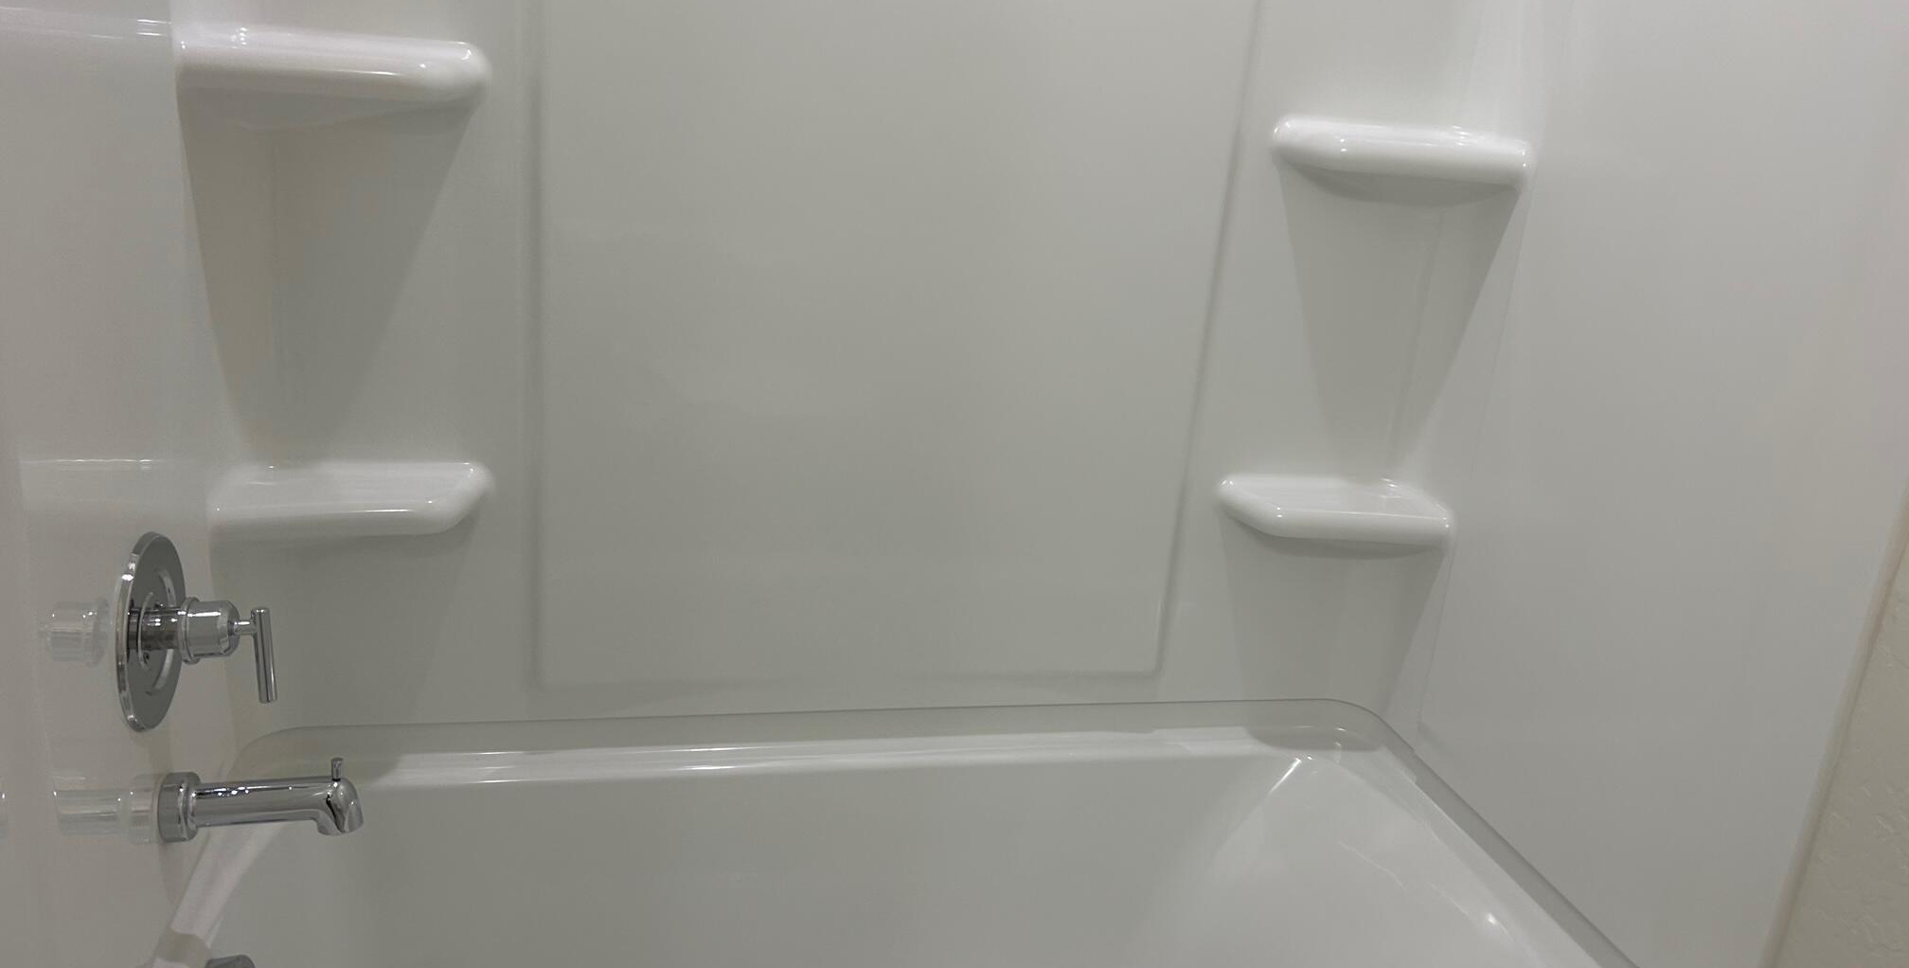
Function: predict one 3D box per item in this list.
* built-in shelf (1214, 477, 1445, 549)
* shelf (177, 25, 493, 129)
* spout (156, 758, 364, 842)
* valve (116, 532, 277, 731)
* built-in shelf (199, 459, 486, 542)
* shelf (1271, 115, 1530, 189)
[{"bbox_3d":[0.496,0.030,1.851,0.266,0.037,0.159,1,19,-14],"label":"built-in shelf"},{"bbox_3d":[-0.605,-0.409,1.410,0.266,0.042,0.159,1,19,-14],"label":"shelf"},{"bbox_3d":[-0.667,0.306,1.391,0.174,0.086,0.065,1,19,-14],"label":"spout"},{"bbox_3d":[-0.682,0.132,1.319,0.106,0.180,0.180,1,19,-14],"label":"valve"},{"bbox_3d":[-0.647,0.015,1.554,0.266,0.036,0.159,1,19,-14],"label":"built-in shelf"},{"bbox_3d":[0.538,-0.397,1.706,0.266,0.042,0.159,1,19,-14],"label":"shelf"}]

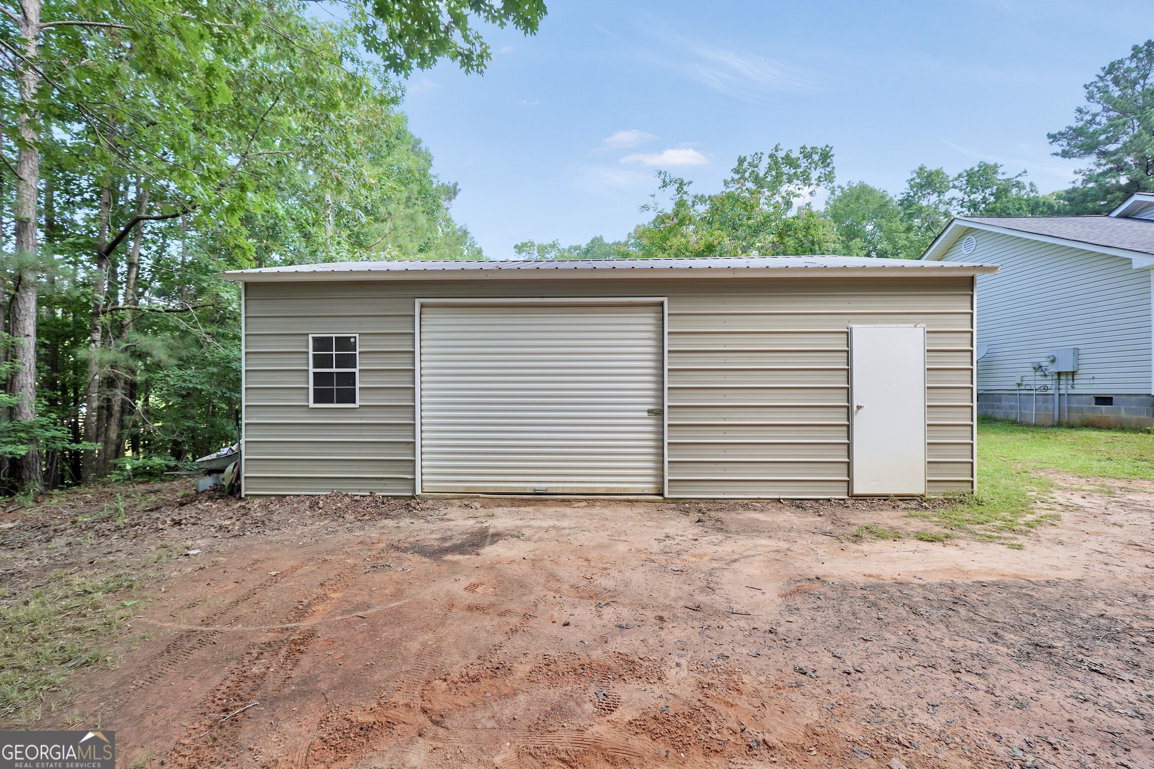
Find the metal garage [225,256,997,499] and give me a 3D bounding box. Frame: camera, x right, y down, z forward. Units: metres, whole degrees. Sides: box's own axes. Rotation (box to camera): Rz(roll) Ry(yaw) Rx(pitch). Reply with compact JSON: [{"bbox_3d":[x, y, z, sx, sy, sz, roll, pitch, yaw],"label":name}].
[{"bbox_3d":[0.430,-0.530,9.420,9.400,3.920,7.200,0,0,2],"label":"metal garage"}]

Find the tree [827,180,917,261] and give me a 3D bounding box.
[{"bbox_3d":[16.700,-5.200,27.500,6.200,12.600,6.200,0,0,0],"label":"tree"}]

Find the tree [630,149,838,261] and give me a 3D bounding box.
[{"bbox_3d":[5.480,-3.600,17.000,7.400,9.600,6.800,0,0,0],"label":"tree"}]

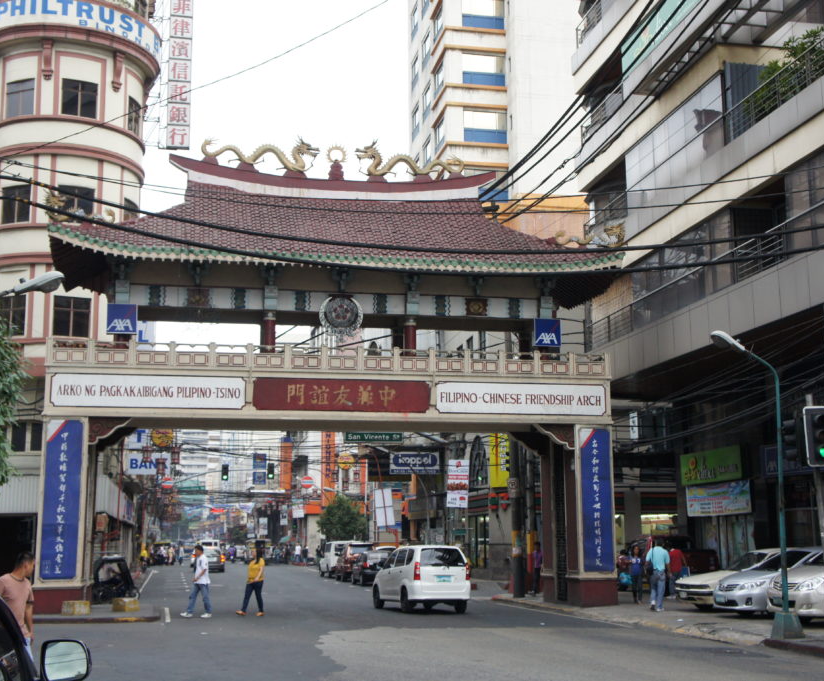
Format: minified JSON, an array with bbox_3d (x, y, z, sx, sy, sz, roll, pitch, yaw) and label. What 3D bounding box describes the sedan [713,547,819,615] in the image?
[{"bbox_3d":[9.028,5.476,25.306,4.540,1.480,1.760,3,-11,-19],"label":"sedan"}]

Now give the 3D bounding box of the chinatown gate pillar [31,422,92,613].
[{"bbox_3d":[-8.686,4.441,28.015,1.112,4.650,2.850,2,-11,-12],"label":"chinatown gate pillar"}]

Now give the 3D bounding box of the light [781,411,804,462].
[{"bbox_3d":[6.136,1.546,17.850,0.320,0.880,0.400,1,-10,-8],"label":"light"}]

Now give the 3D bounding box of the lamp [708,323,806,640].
[{"bbox_3d":[5.756,2.359,18.662,1.300,5.100,0.500,2,-10,-12],"label":"lamp"}]

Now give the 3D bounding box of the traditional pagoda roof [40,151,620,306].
[{"bbox_3d":[-2.016,-2.910,29.172,13.600,3.700,6.000,2,-10,-12],"label":"traditional pagoda roof"}]

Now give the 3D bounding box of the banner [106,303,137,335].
[{"bbox_3d":[-6.906,-0.507,26.452,0.720,0.710,0.080,2,-10,-12],"label":"banner"}]

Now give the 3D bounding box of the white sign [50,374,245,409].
[{"bbox_3d":[-6.508,1.284,27.581,4.737,0.836,0.100,2,-11,-12],"label":"white sign"}]

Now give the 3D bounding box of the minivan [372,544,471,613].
[{"bbox_3d":[0.164,6.143,28.742,1.650,1.690,4.150,3,-11,-16],"label":"minivan"}]

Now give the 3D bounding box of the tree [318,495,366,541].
[{"bbox_3d":[-4.257,11.728,67.842,2.945,4.565,2.945,2,-11,-12],"label":"tree"}]

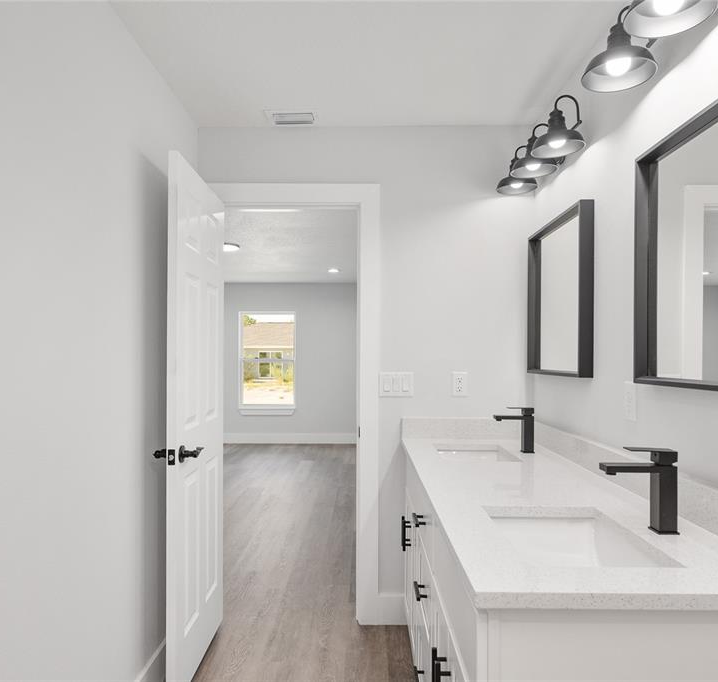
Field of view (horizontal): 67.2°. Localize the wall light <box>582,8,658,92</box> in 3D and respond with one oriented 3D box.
[{"bbox_3d":[0.748,-0.848,1.525,0.212,0.210,0.194,0,-1,1],"label":"wall light"}]

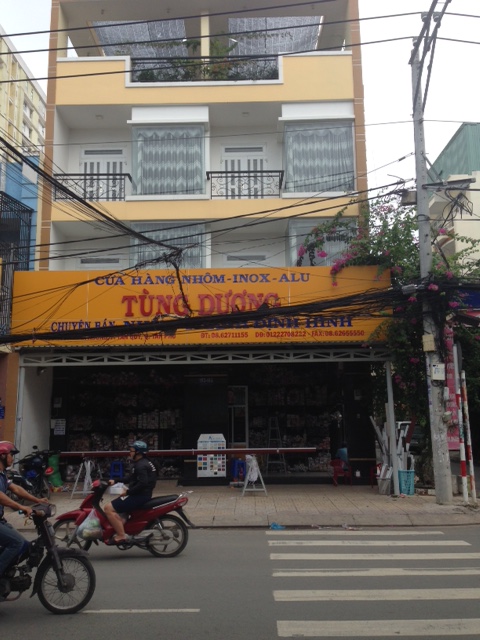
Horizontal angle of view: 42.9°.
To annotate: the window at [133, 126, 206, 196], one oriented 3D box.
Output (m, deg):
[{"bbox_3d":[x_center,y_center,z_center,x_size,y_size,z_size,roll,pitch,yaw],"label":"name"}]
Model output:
[{"bbox_3d":[-1.954,-4.395,16.938,2.003,2.119,0.300,-1,-11,1],"label":"window"}]

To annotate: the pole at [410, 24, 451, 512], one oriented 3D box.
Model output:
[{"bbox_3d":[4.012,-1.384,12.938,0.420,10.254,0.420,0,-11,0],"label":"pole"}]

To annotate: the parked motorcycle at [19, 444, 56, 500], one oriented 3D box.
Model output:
[{"bbox_3d":[-4.293,3.259,12.622,0.680,1.050,1.800,-3,-11,10],"label":"parked motorcycle"}]

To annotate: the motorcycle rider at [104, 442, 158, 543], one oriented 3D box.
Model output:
[{"bbox_3d":[-1.436,2.262,8.000,0.682,1.318,0.480,0,-11,-3],"label":"motorcycle rider"}]

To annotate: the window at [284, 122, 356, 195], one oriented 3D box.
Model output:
[{"bbox_3d":[2.203,-4.472,16.942,1.919,2.165,0.300,-1,-11,1],"label":"window"}]

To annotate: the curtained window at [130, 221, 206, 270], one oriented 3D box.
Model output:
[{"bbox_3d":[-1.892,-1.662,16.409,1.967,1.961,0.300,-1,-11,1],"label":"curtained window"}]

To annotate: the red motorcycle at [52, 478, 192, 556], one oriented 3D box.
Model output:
[{"bbox_3d":[-1.531,2.623,8.020,1.867,0.995,0.660,0,-11,-3],"label":"red motorcycle"}]

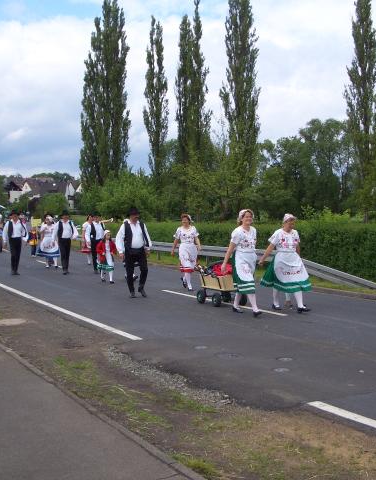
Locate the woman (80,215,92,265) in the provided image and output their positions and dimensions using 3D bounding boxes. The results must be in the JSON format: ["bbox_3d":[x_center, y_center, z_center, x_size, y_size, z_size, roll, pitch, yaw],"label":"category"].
[{"bbox_3d":[-3.321,0.123,21.600,0.580,1.460,0.460,-1,2,-24],"label":"woman"}]

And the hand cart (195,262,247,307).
[{"bbox_3d":[0.613,0.824,11.850,0.570,0.730,0.970,-2,3,-33],"label":"hand cart"}]

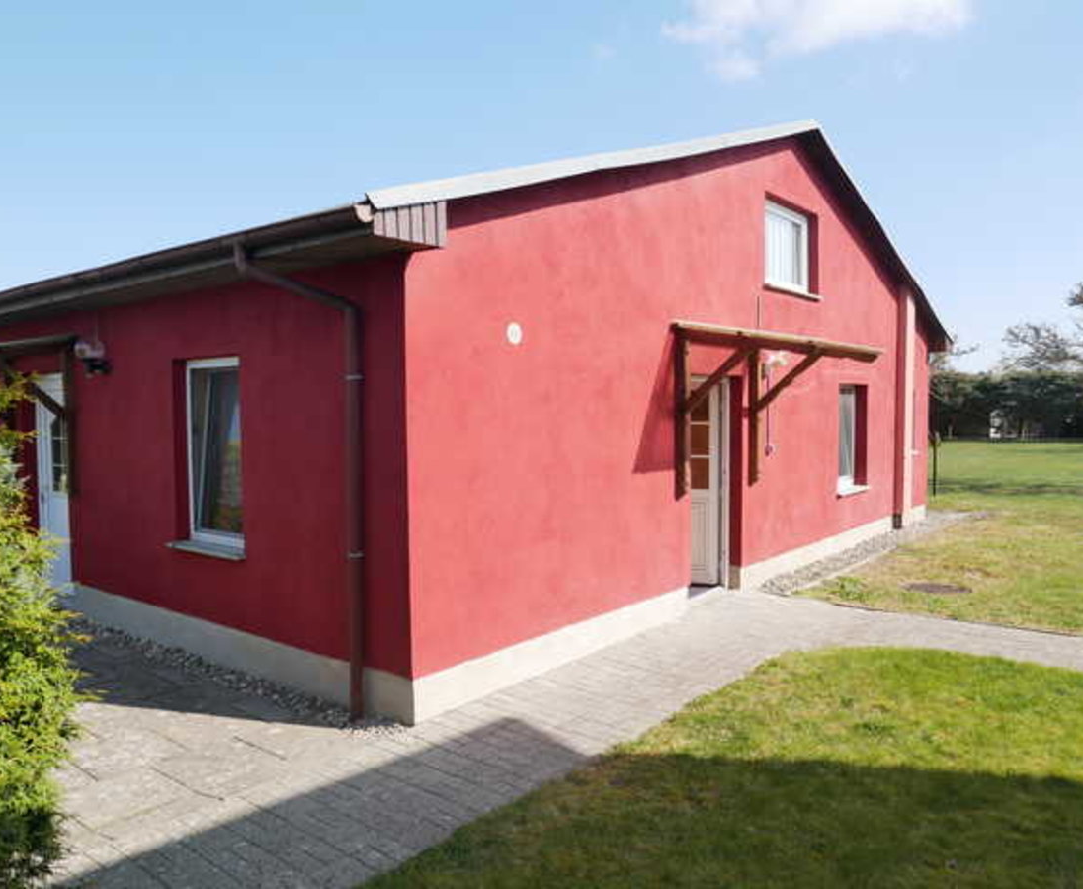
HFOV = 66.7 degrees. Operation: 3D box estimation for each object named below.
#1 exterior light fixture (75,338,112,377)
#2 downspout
[{"bbox_3d":[-3.818,-0.736,6.996,0.180,0.280,0.230,1,3,39],"label":"exterior light fixture"},{"bbox_3d":[-1.437,0.234,4.927,0.660,2.860,0.500,1,3,39],"label":"downspout"}]

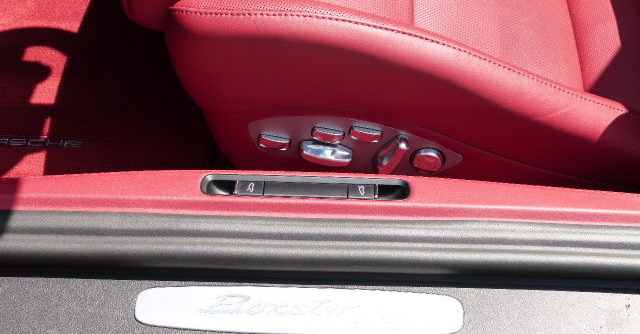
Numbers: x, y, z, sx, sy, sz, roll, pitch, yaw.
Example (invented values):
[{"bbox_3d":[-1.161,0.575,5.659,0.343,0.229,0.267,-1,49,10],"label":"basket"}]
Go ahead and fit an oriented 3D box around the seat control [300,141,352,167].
[{"bbox_3d":[0.007,-0.014,1.175,0.055,0.015,0.017,8,46,-8],"label":"seat control"}]

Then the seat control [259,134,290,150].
[{"bbox_3d":[-0.050,-0.028,1.180,0.033,0.011,0.008,7,47,-7],"label":"seat control"}]

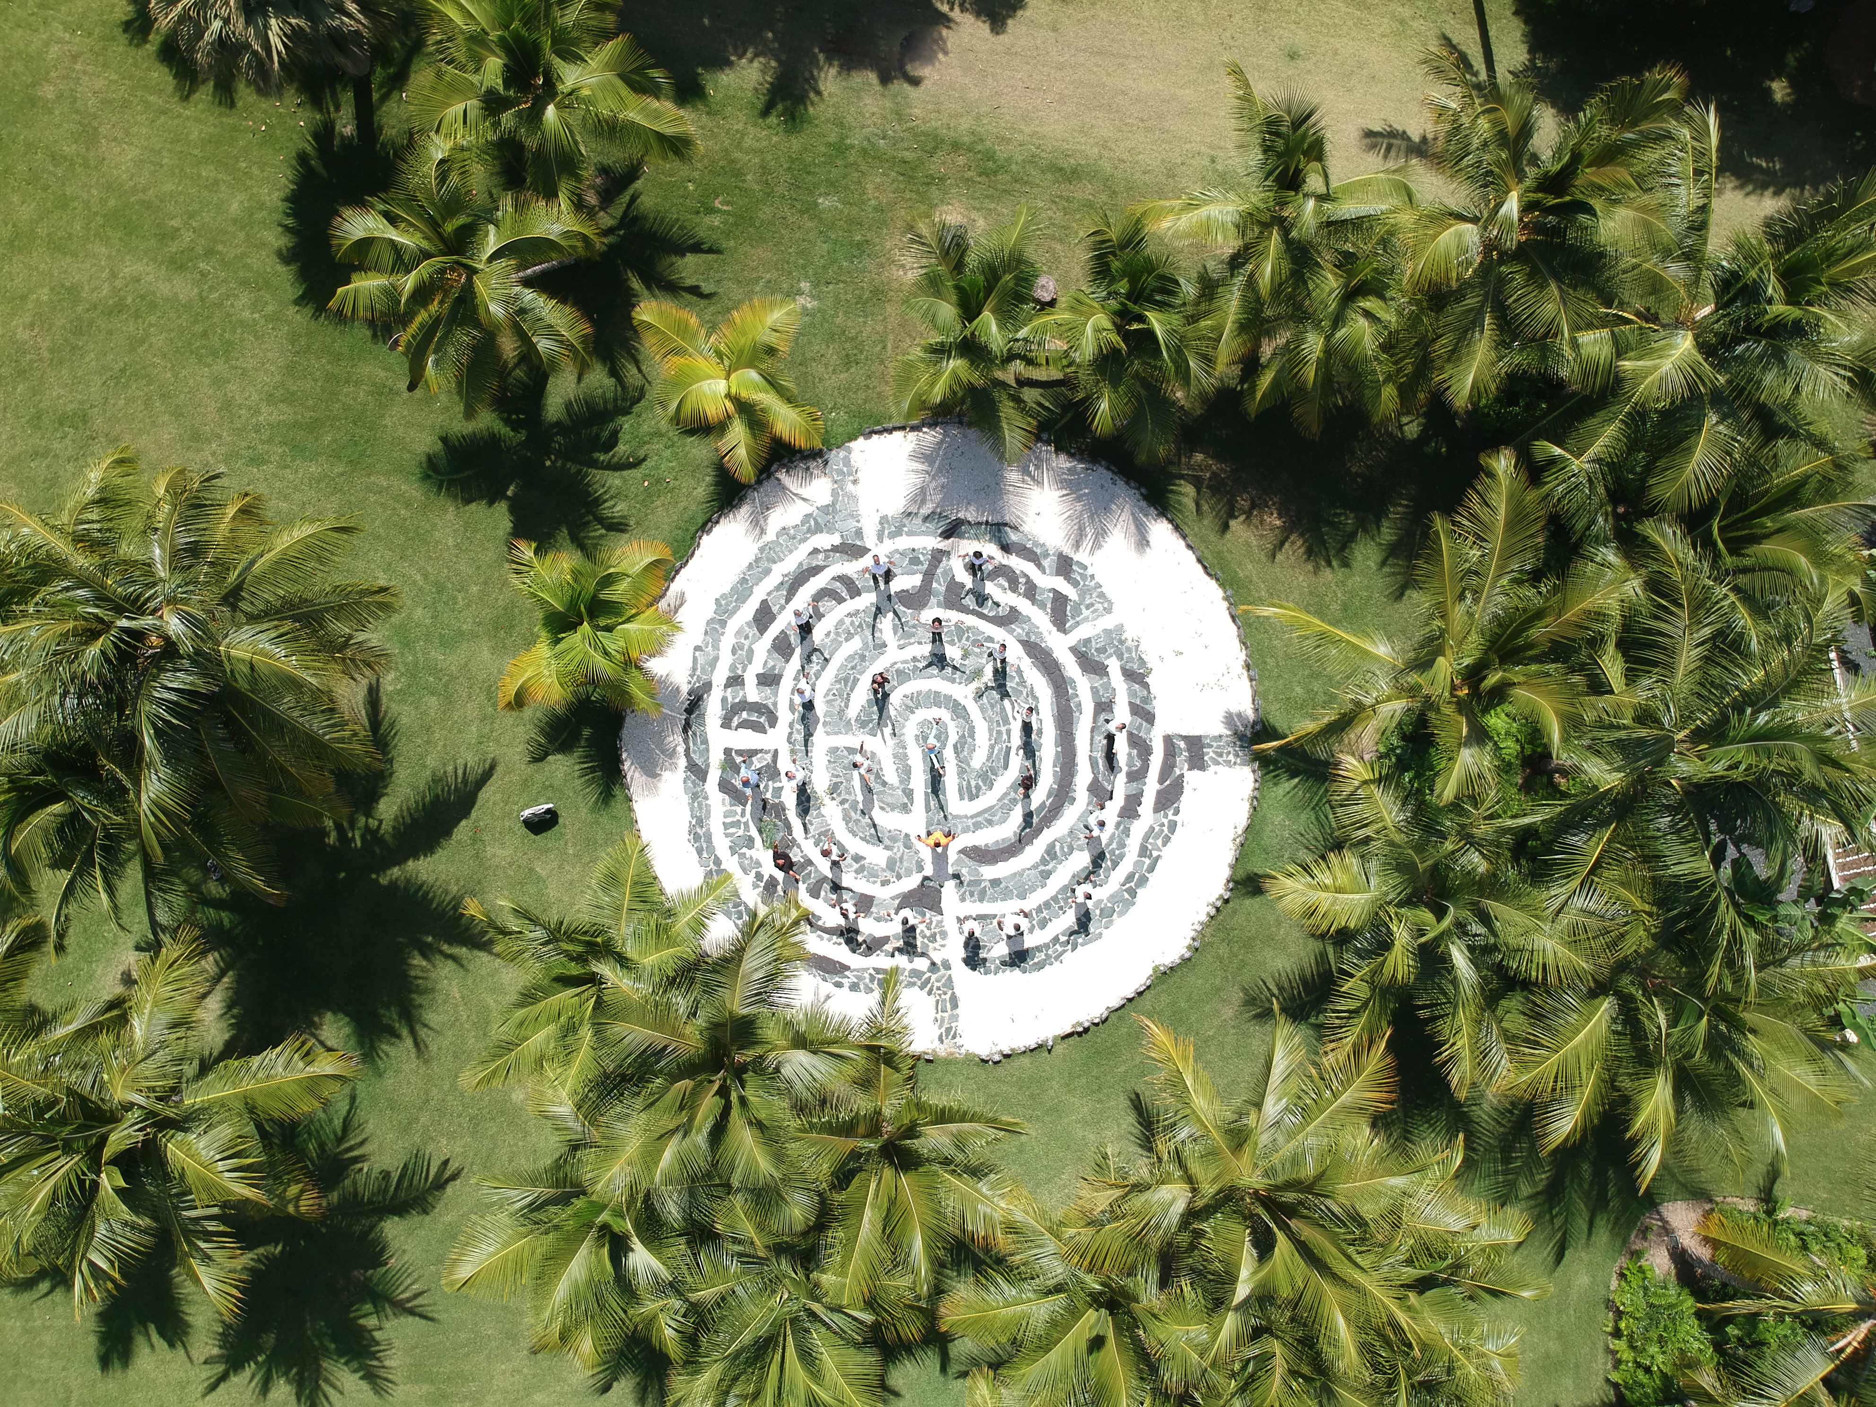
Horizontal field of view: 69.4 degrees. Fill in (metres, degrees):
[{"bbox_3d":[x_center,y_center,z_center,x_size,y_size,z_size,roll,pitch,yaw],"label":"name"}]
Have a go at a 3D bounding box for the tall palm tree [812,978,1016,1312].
[{"bbox_3d":[-0.561,9.708,31.345,4.920,6.100,7.310,0,86,0],"label":"tall palm tree"}]

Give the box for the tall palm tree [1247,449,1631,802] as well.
[{"bbox_3d":[11.405,-1.684,32.056,8.750,6.200,7.800,0,86,0],"label":"tall palm tree"}]

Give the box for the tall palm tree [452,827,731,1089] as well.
[{"bbox_3d":[-7.689,5.899,31.742,6.080,5.900,5.680,0,86,0],"label":"tall palm tree"}]

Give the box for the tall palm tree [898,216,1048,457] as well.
[{"bbox_3d":[1.023,-11.222,40.633,4.760,6.000,7.300,0,85,0],"label":"tall palm tree"}]

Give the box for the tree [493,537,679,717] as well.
[{"bbox_3d":[-10.586,-2.371,40.461,5.390,4.800,5.440,0,85,0],"label":"tree"}]

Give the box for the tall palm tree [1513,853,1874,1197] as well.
[{"bbox_3d":[20.041,8.544,37.398,9.800,9.000,8.950,0,85,0],"label":"tall palm tree"}]

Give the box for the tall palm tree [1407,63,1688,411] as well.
[{"bbox_3d":[13.455,-10.345,31.860,6.440,7.800,7.730,0,86,0],"label":"tall palm tree"}]

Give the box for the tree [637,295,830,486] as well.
[{"bbox_3d":[-6.523,-9.892,41.420,5.950,4.200,5.860,0,85,0],"label":"tree"}]

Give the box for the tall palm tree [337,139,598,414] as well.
[{"bbox_3d":[-11.099,-9.913,33.025,6.320,5.600,6.330,0,86,0],"label":"tall palm tree"}]

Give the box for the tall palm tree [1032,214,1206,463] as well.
[{"bbox_3d":[4.306,-8.551,33.071,4.340,5.200,5.790,0,86,0],"label":"tall palm tree"}]

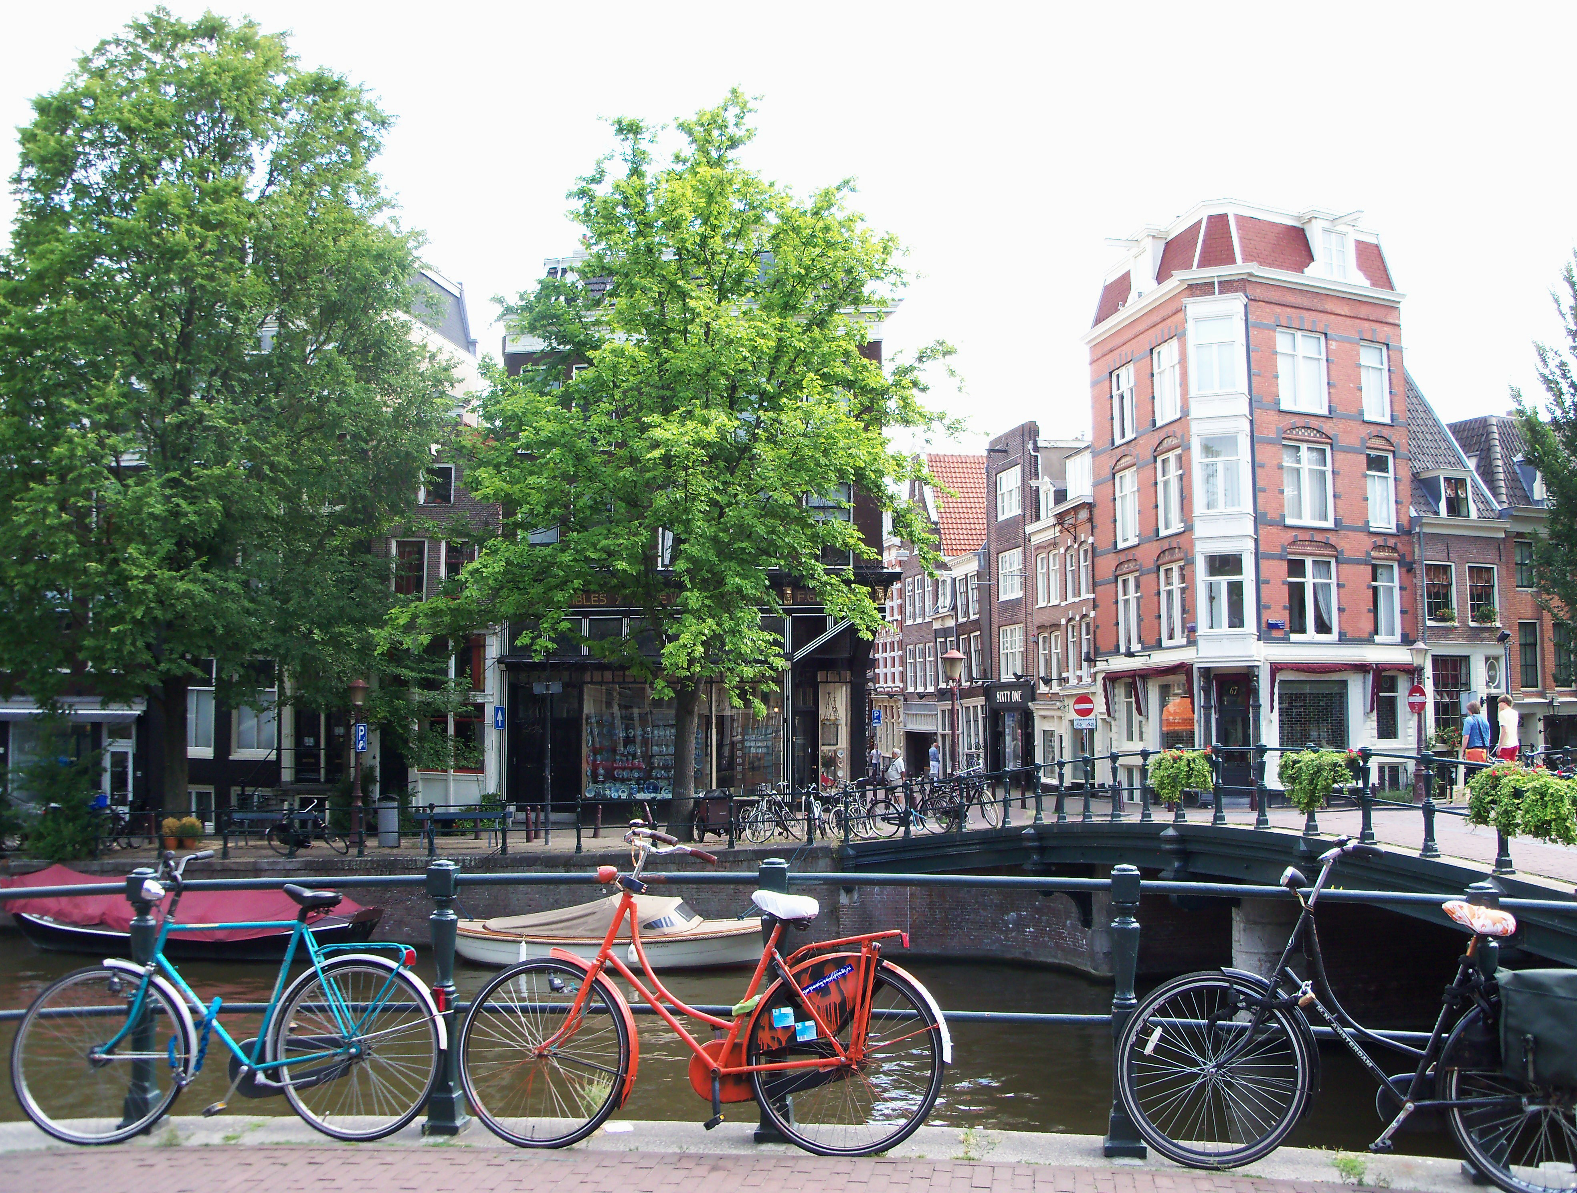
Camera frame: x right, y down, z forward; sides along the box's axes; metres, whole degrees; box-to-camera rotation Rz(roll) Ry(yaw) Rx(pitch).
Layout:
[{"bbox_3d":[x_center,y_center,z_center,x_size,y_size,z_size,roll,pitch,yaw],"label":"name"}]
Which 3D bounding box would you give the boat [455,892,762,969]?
[{"bbox_3d":[-3.278,6.185,30.199,6.200,1.420,2.100,-2,-5,13],"label":"boat"}]

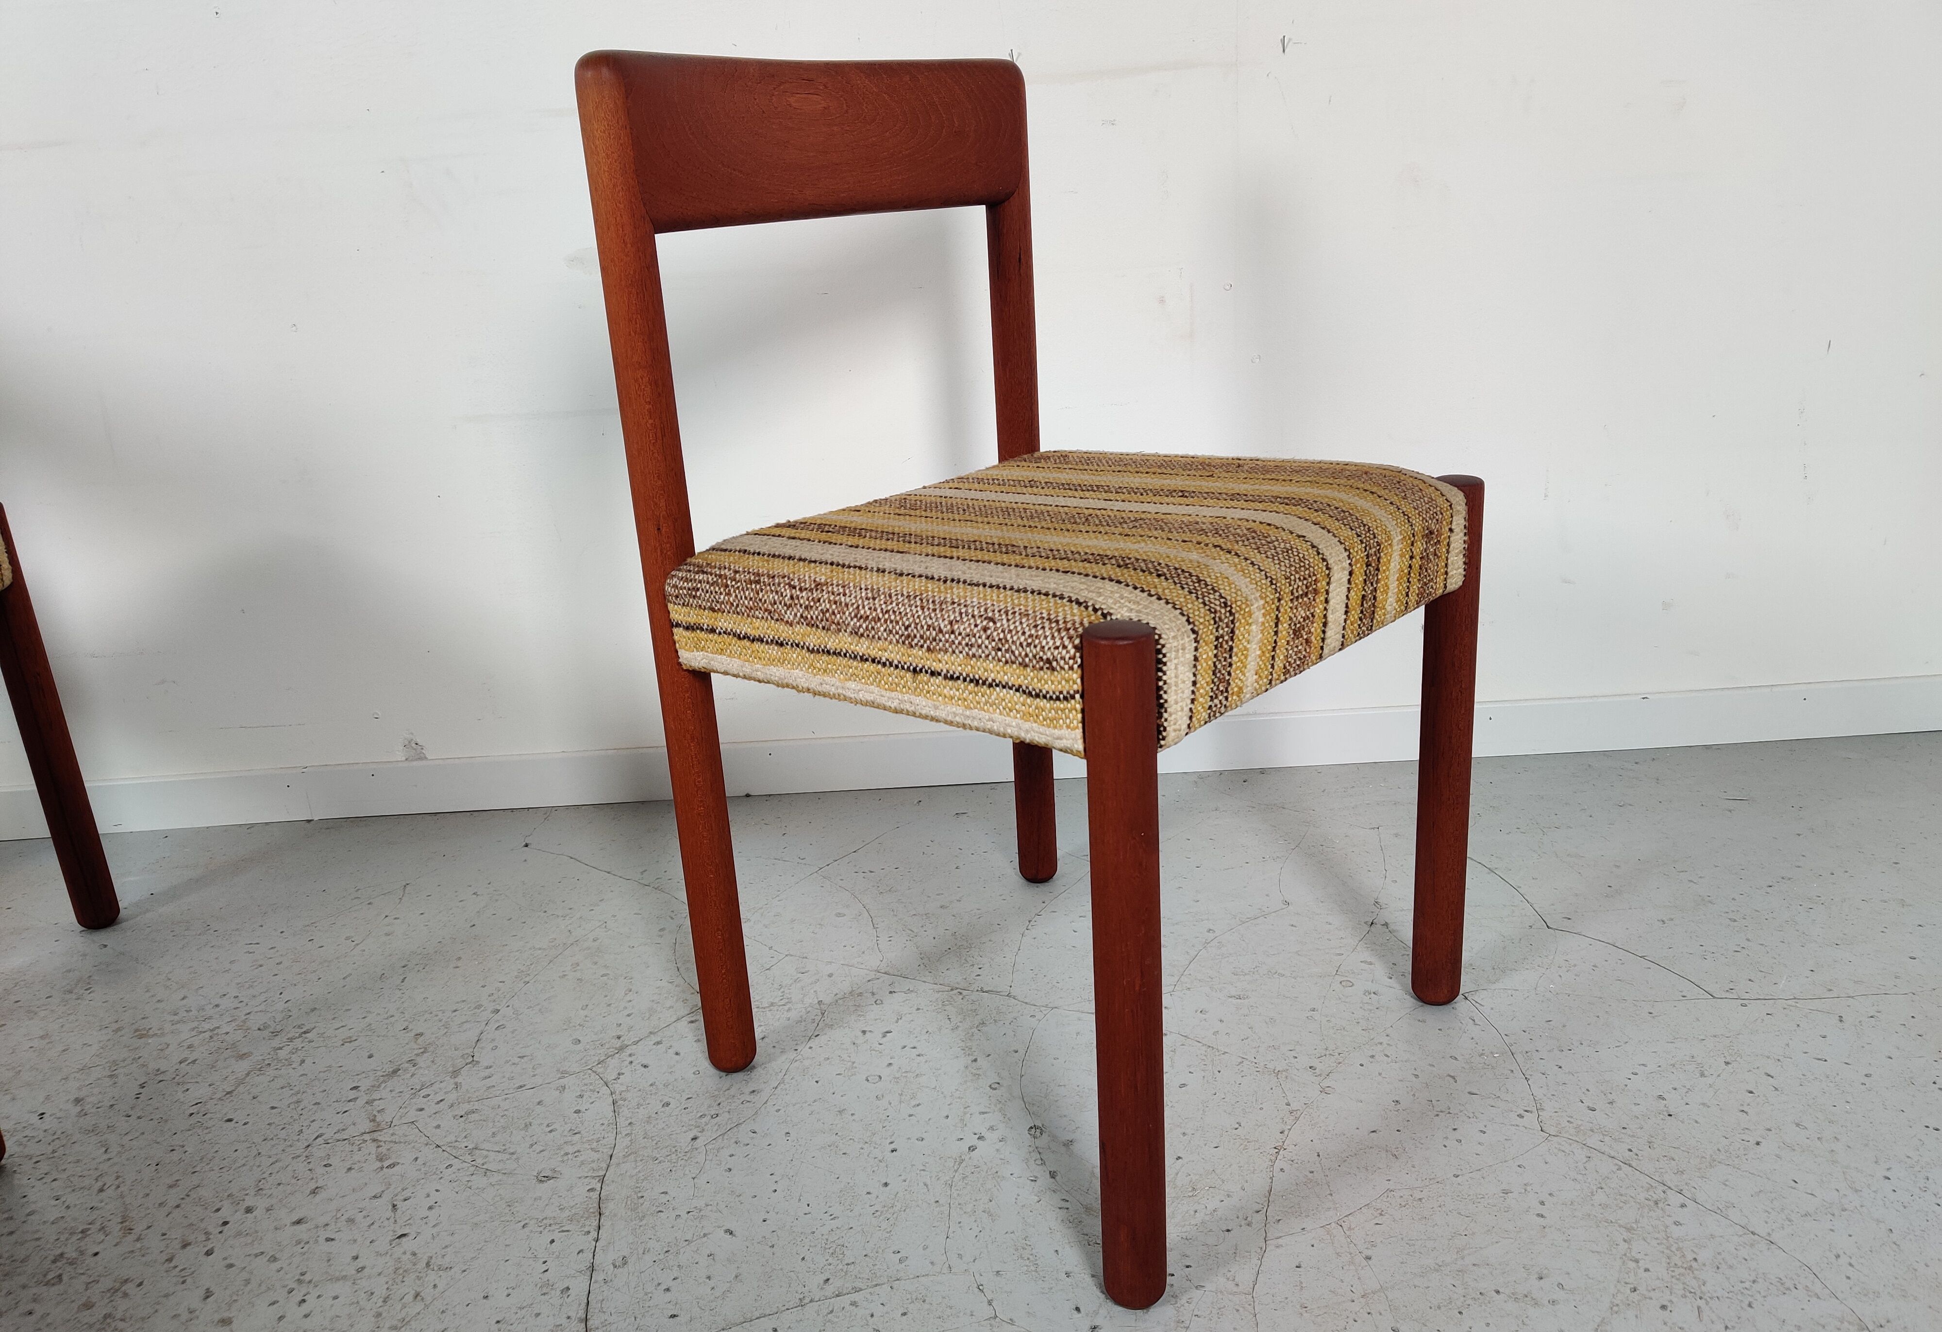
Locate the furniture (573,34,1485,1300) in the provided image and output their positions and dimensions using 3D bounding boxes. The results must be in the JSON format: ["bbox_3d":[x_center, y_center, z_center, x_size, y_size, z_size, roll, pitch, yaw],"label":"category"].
[{"bbox_3d":[0.065,-0.061,1.143,0.475,0.780,0.479,13,25,39],"label":"furniture"}]

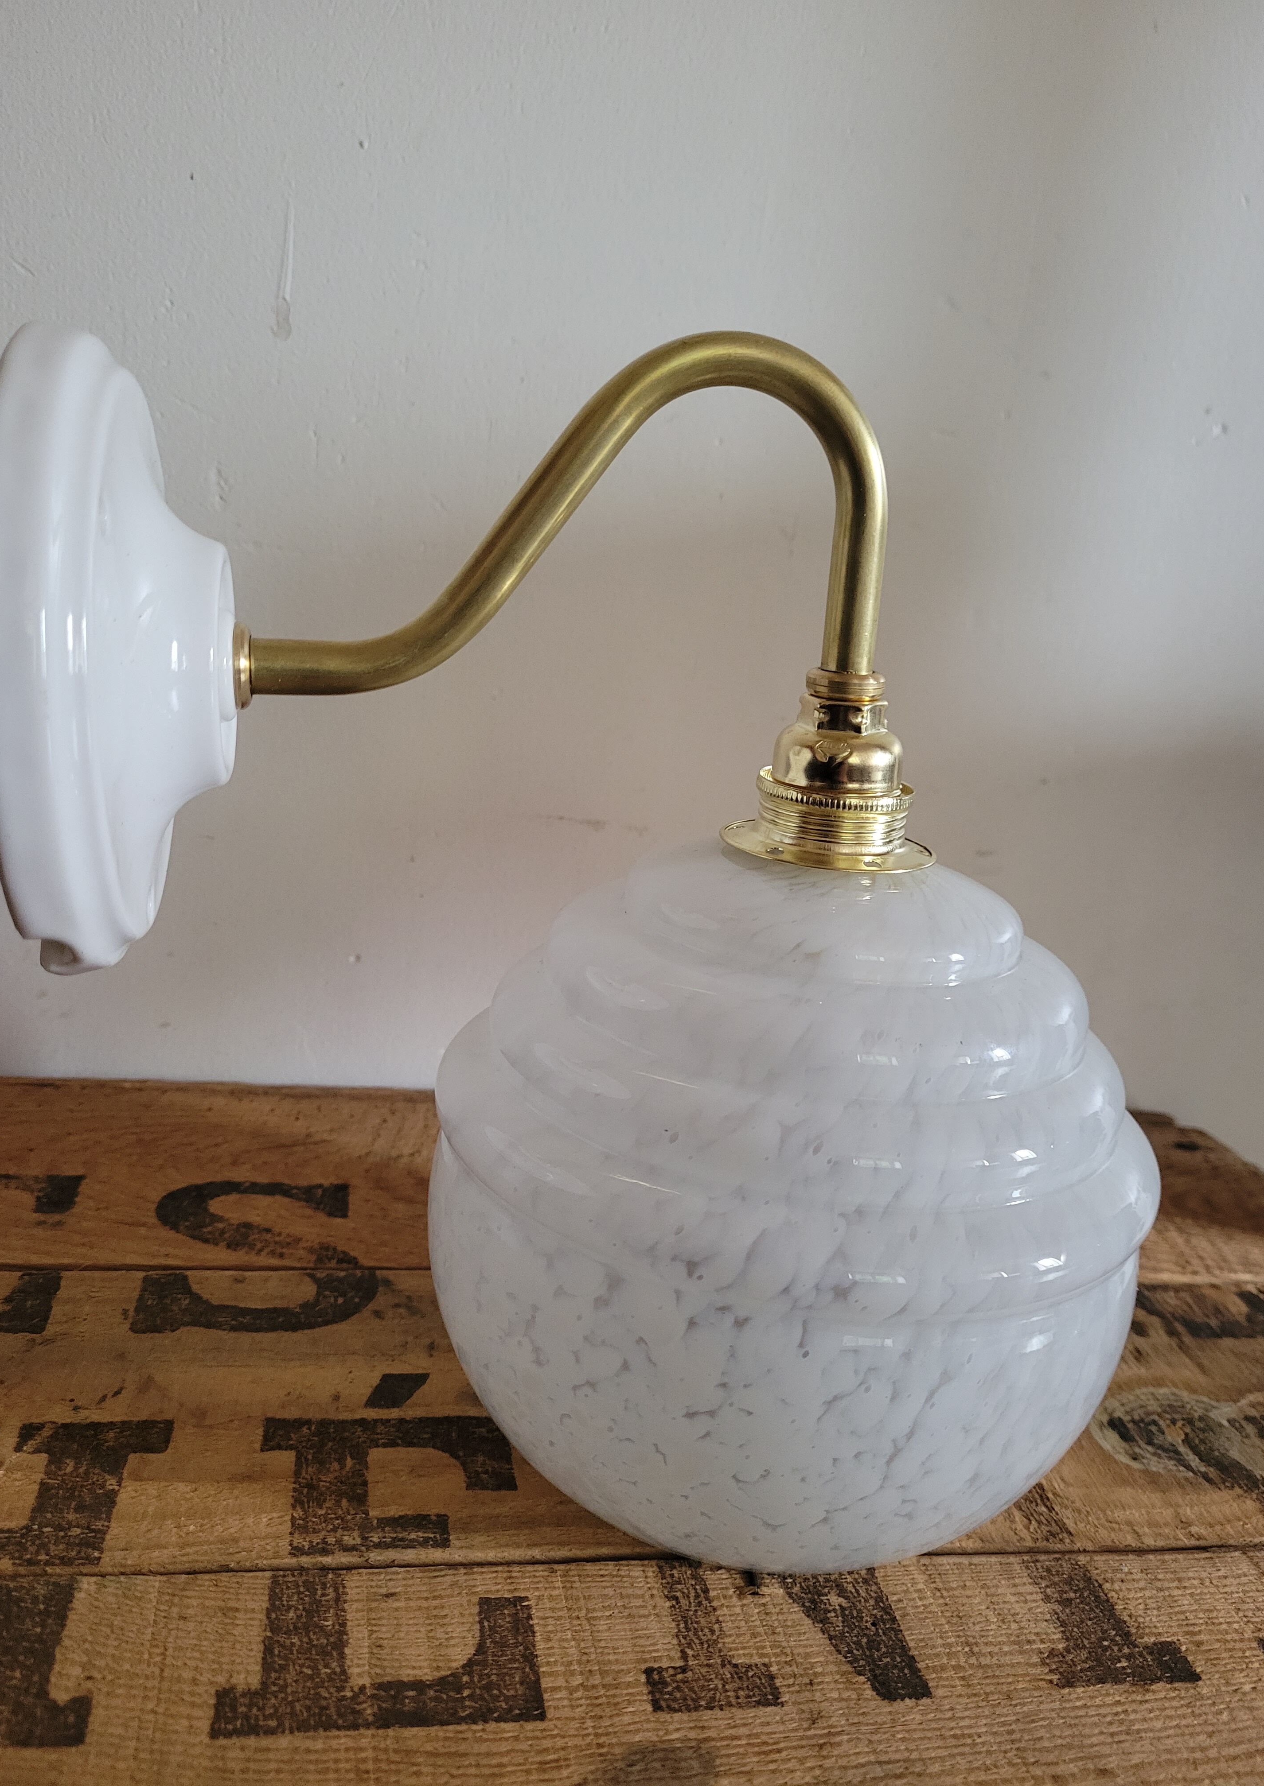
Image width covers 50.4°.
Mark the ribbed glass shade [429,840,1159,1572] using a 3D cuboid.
[{"bbox_3d":[0.044,0.066,0.370,0.195,0.168,0.195,1,18,-10],"label":"ribbed glass shade"}]

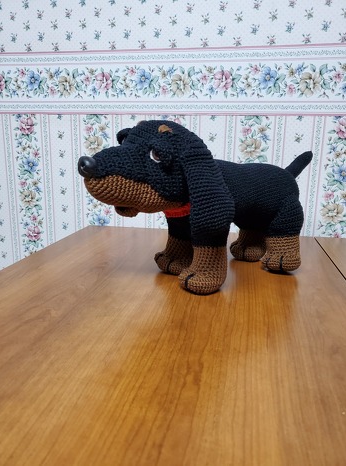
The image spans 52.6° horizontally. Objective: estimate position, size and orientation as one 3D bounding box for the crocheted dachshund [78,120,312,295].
[{"bbox_3d":[0.064,-0.046,0.518,0.407,0.219,0.146,-7,15,-31],"label":"crocheted dachshund"}]

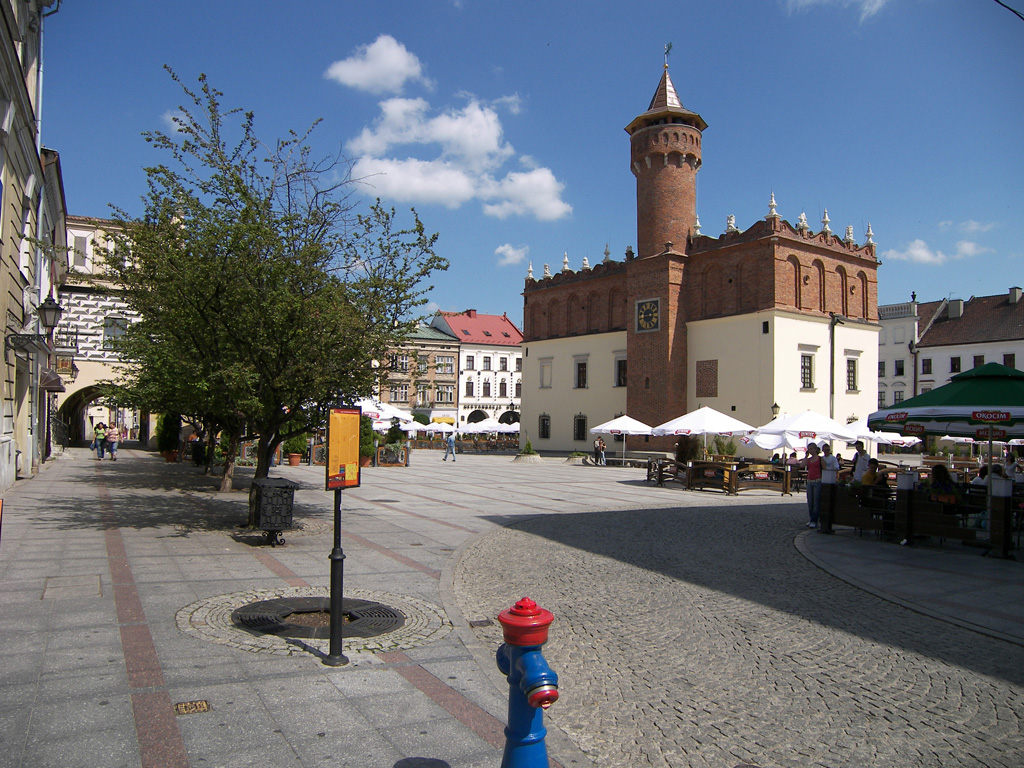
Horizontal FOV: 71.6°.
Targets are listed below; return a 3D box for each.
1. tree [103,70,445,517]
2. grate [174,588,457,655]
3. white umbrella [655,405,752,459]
[{"bbox_3d":[-4.115,-1.486,12.200,5.500,7.700,5.300,1,-3,0],"label":"tree"},{"bbox_3d":[-1.681,2.022,6.200,2.280,0.080,2.280,3,-5,0],"label":"grate"},{"bbox_3d":[7.988,2.438,29.231,3.000,3.020,3.000,2,-3,-33],"label":"white umbrella"}]

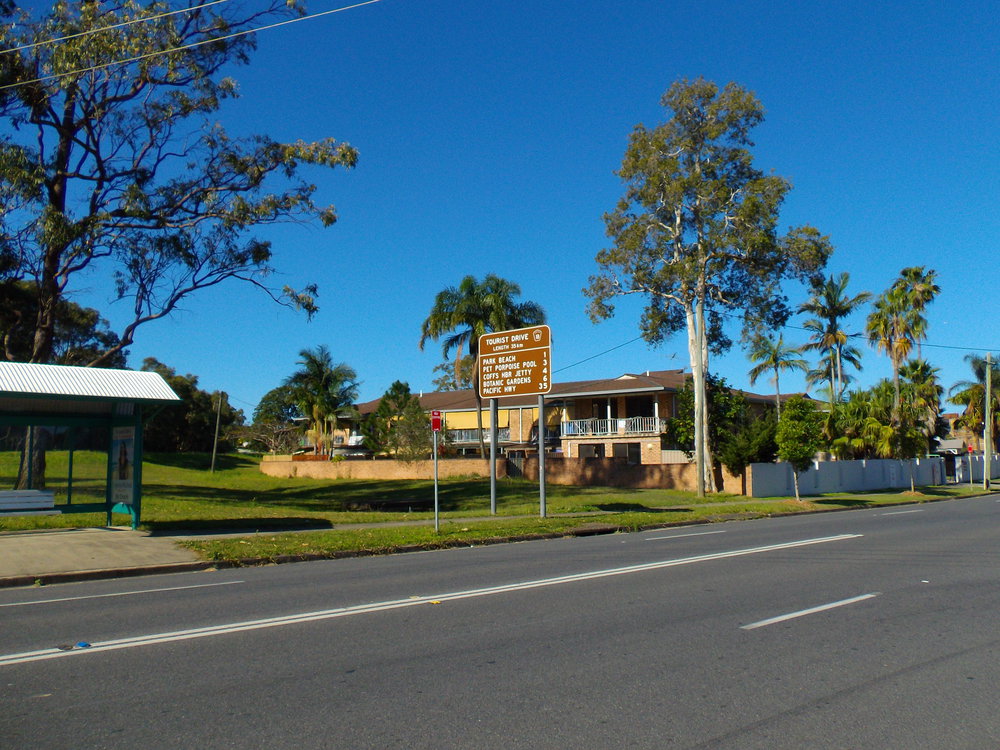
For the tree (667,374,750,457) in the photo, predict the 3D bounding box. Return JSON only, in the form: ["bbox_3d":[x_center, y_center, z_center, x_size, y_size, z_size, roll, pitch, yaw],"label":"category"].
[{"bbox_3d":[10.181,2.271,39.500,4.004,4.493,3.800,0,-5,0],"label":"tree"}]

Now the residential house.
[{"bbox_3d":[3.841,4.660,65.027,15.000,7.600,34.000,5,-9,-42],"label":"residential house"}]

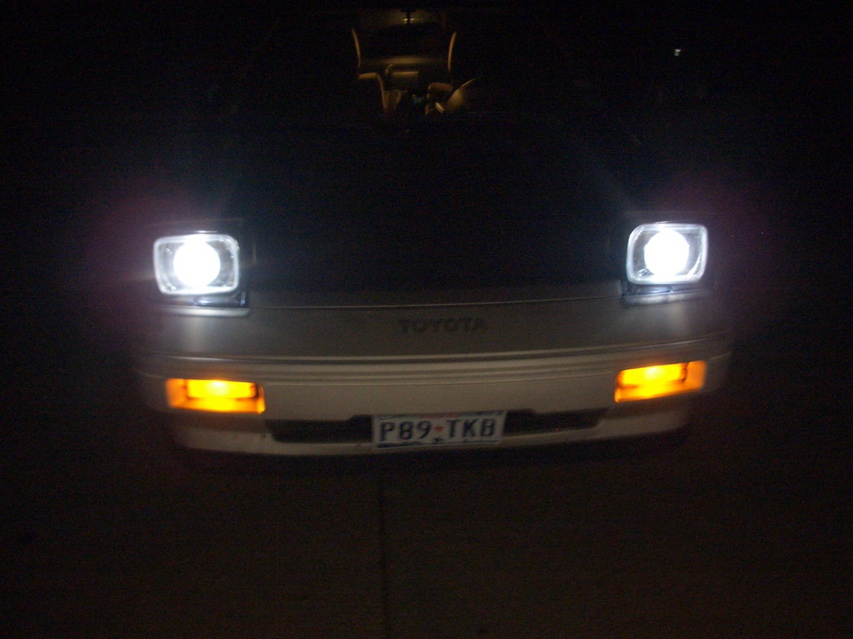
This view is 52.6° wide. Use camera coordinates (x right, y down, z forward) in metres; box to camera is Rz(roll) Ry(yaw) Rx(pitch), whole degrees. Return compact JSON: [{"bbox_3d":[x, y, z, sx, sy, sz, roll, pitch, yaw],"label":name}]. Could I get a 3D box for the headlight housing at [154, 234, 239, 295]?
[{"bbox_3d":[-0.550,-0.143,2.101,0.200,0.145,0.090,-2,21,-2],"label":"headlight housing"}]

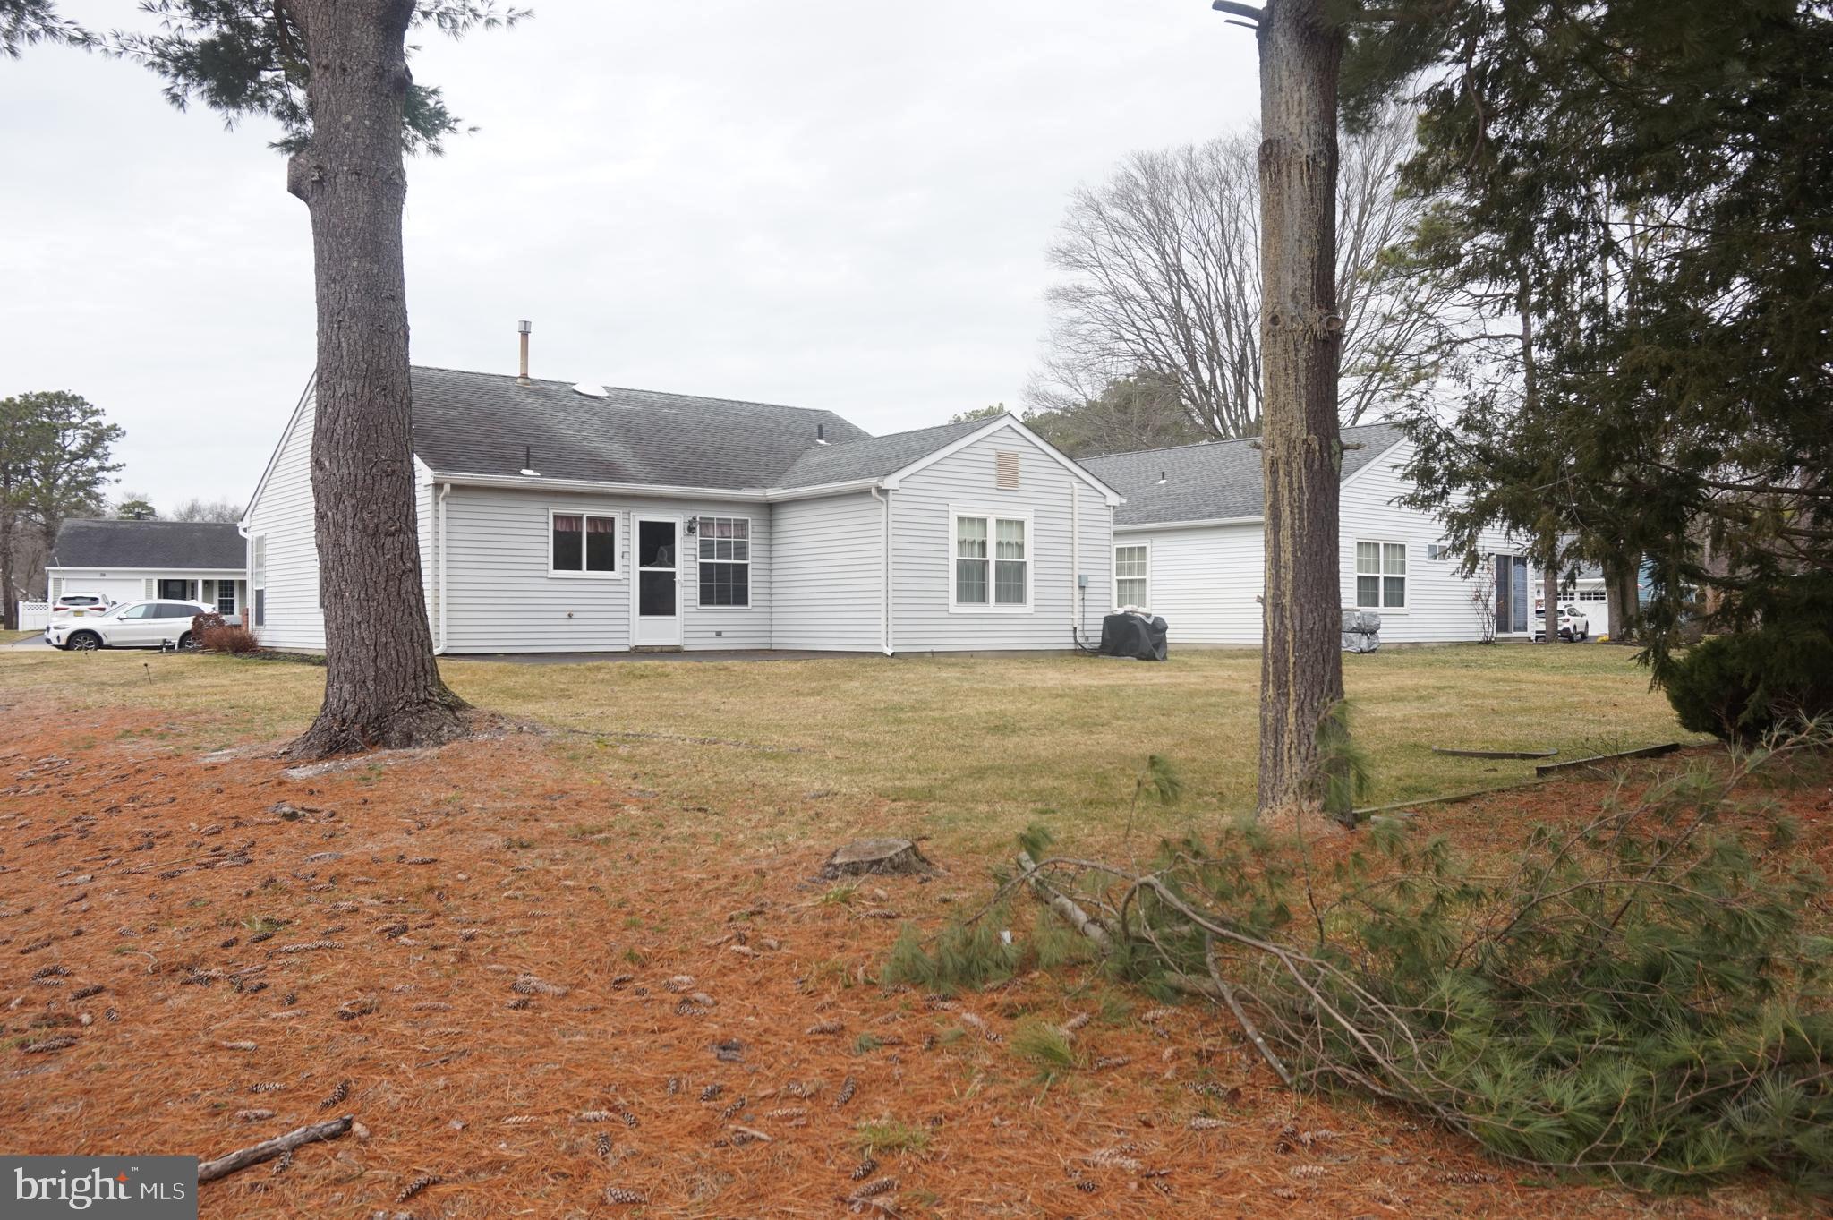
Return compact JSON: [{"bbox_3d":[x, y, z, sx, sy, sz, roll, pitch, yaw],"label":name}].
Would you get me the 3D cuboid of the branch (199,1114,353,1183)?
[{"bbox_3d":[-1.727,1.451,3.722,0.046,0.046,0.424,-1,1,42],"label":"branch"}]

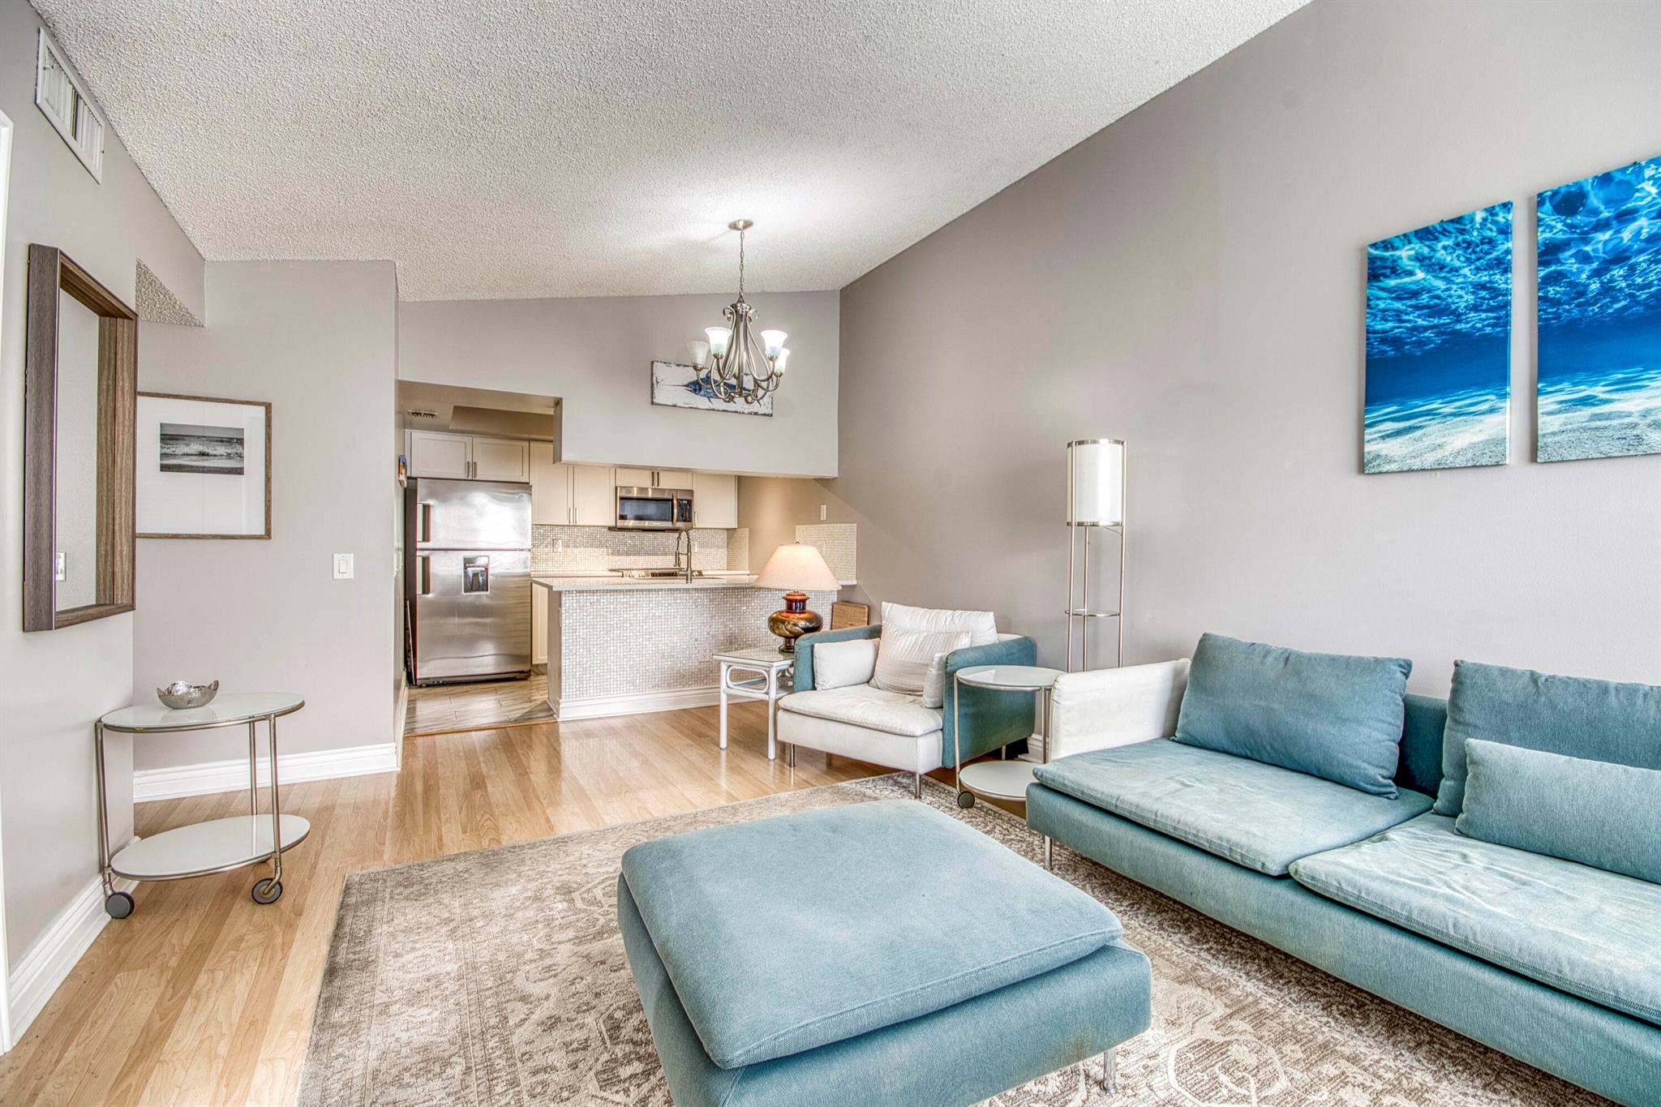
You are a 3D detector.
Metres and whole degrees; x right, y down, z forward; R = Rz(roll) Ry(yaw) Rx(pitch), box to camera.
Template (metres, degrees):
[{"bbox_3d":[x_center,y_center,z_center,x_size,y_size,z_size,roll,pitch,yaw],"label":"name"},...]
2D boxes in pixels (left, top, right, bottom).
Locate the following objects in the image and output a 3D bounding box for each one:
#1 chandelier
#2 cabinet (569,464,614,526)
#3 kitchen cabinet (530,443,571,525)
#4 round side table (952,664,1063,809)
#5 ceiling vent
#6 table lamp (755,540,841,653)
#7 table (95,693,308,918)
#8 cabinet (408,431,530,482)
[{"bbox_3d":[-0.500,-1.352,3.867,0.560,1.040,0.560,0,0,0],"label":"chandelier"},{"bbox_3d":[-2.311,-0.634,6.691,0.388,0.743,0.340,1,0,-31],"label":"cabinet"},{"bbox_3d":[-2.640,-0.637,6.490,0.372,0.743,0.340,1,0,-31],"label":"kitchen cabinet"},{"bbox_3d":[0.781,0.840,2.999,0.510,0.620,0.510,1,0,0],"label":"round side table"},{"bbox_3d":[-2.019,-1.169,1.837,0.020,0.188,0.380,0,0,-30],"label":"ceiling vent"},{"bbox_3d":[-0.219,0.263,4.241,0.510,0.670,0.510,0,0,0],"label":"table lamp"},{"bbox_3d":[-1.994,0.807,2.231,0.510,0.620,0.510,1,0,-31],"label":"table"},{"bbox_3d":[-3.203,-0.820,6.143,0.942,0.378,0.340,1,0,-31],"label":"cabinet"}]

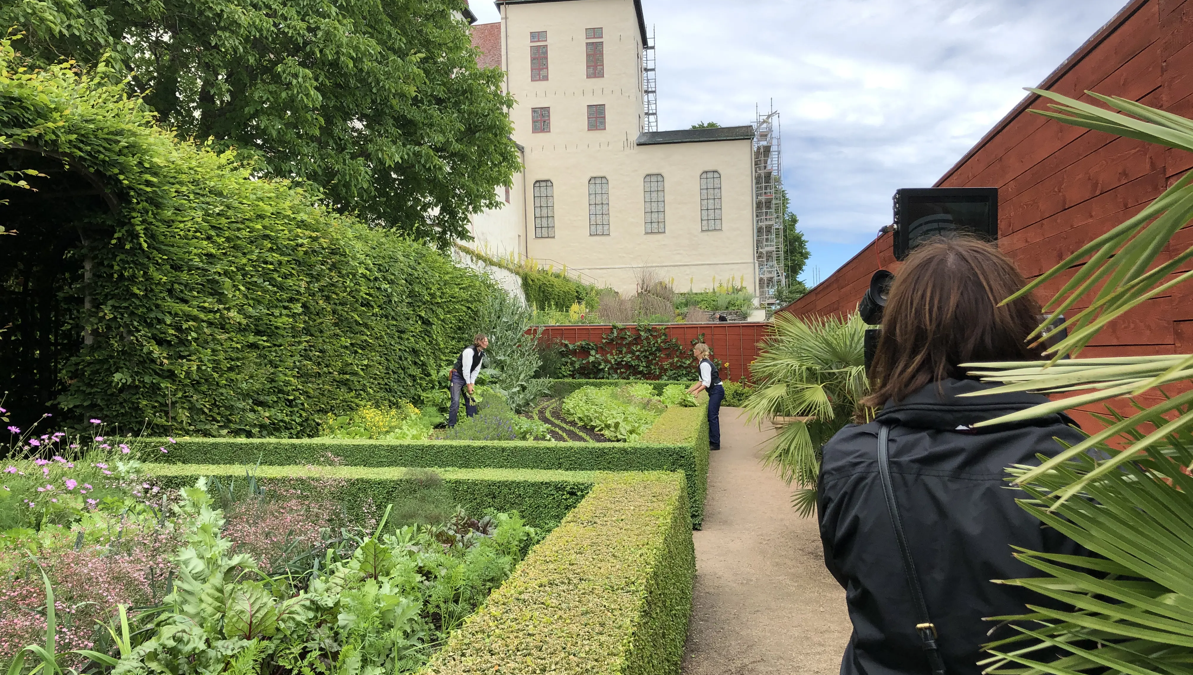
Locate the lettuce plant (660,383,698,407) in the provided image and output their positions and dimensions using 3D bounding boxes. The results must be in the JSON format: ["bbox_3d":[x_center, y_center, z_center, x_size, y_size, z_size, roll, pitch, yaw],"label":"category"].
[{"bbox_3d":[1.234,0.867,14.600,0.580,0.380,0.500,-1,-1,0],"label":"lettuce plant"}]

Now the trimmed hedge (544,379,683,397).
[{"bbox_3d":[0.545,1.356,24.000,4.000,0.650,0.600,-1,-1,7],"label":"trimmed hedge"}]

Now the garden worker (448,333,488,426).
[{"bbox_3d":[-2.239,0.746,16.800,0.680,1.620,0.550,-2,-1,18],"label":"garden worker"}]

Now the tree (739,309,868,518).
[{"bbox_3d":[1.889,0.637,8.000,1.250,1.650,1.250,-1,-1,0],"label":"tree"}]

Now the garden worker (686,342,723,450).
[{"bbox_3d":[1.631,0.875,14.500,0.570,1.600,0.480,-1,-1,9],"label":"garden worker"}]

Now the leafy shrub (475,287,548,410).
[{"bbox_3d":[-1.668,0.270,19.300,1.450,2.450,1.400,-1,-1,0],"label":"leafy shrub"}]

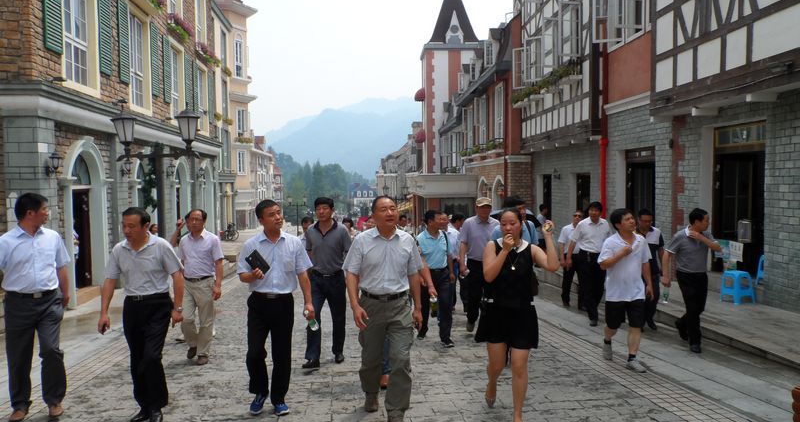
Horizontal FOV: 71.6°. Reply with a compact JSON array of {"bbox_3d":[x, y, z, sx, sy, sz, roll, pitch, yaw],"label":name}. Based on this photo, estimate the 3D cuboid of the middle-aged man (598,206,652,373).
[{"bbox_3d":[2.317,0.827,5.700,0.540,1.670,0.500,-1,3,-5],"label":"middle-aged man"}]

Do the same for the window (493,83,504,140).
[{"bbox_3d":[3.982,-3.962,22.200,0.200,2.220,1.550,-1,3,-1],"label":"window"}]

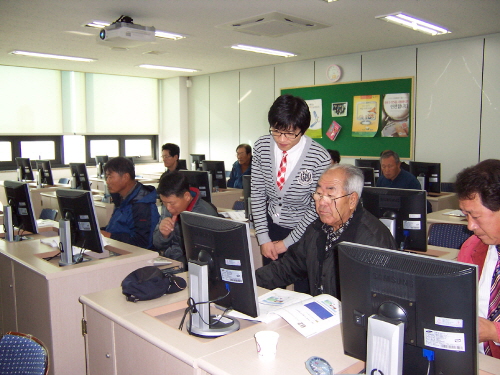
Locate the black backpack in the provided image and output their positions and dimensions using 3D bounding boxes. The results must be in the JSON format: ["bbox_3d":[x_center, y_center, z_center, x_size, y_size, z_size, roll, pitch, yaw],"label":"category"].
[{"bbox_3d":[-0.404,0.379,1.980,0.265,0.107,0.175,-5,8,-40],"label":"black backpack"}]

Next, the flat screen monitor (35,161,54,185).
[{"bbox_3d":[-2.850,-0.181,6.527,0.370,0.385,0.180,5,8,43],"label":"flat screen monitor"}]

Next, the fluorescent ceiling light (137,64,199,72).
[{"bbox_3d":[-1.465,-2.170,8.700,1.260,0.080,0.310,-6,8,-43],"label":"fluorescent ceiling light"}]

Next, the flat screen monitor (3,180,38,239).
[{"bbox_3d":[-1.460,0.156,3.047,0.370,0.390,0.200,6,9,42],"label":"flat screen monitor"}]

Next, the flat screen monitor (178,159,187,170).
[{"bbox_3d":[-1.021,-0.199,6.631,0.180,0.385,0.370,-6,8,-43],"label":"flat screen monitor"}]

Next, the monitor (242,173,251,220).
[{"bbox_3d":[0.104,0.088,3.660,0.375,0.390,0.200,6,8,44],"label":"monitor"}]

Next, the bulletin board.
[{"bbox_3d":[1.375,-1.048,7.423,0.030,1.120,2.450,-6,9,-43],"label":"bulletin board"}]

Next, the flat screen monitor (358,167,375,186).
[{"bbox_3d":[0.972,0.017,4.474,0.180,0.385,0.370,-6,8,-44],"label":"flat screen monitor"}]

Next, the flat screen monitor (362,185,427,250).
[{"bbox_3d":[0.768,0.197,2.561,0.370,0.390,0.200,6,9,43],"label":"flat screen monitor"}]

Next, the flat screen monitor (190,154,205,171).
[{"bbox_3d":[-0.944,-0.390,8.458,0.370,0.385,0.180,5,8,44],"label":"flat screen monitor"}]

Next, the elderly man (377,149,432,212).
[{"bbox_3d":[1.320,0.268,4.478,0.750,1.230,0.500,-6,9,-43],"label":"elderly man"}]

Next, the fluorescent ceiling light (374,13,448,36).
[{"bbox_3d":[1.874,-1.810,5.330,1.280,0.080,0.310,-6,8,-43],"label":"fluorescent ceiling light"}]

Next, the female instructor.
[{"bbox_3d":[0.197,0.344,2.308,0.460,1.545,0.430,5,8,35],"label":"female instructor"}]

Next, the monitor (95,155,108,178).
[{"bbox_3d":[-2.555,-0.352,8.400,0.375,0.390,0.200,6,8,44],"label":"monitor"}]

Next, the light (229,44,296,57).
[{"bbox_3d":[0.215,-1.997,7.018,1.250,0.080,0.300,-6,9,-43],"label":"light"}]

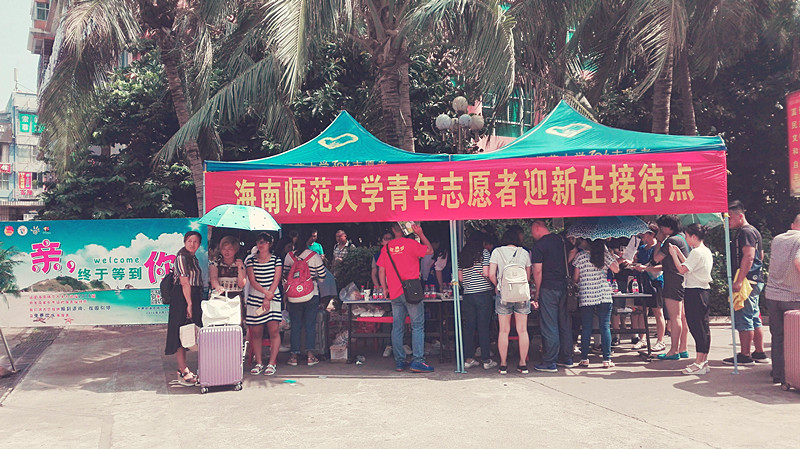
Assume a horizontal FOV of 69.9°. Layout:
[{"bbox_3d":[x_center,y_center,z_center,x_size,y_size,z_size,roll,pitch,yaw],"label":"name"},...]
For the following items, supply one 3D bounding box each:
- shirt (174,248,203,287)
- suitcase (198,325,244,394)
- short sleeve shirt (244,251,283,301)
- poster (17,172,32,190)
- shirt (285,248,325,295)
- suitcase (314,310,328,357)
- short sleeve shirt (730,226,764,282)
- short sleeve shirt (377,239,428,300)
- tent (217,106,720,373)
[{"bbox_3d":[-2.386,0.485,6.458,0.260,0.420,0.360,-3,-3,37],"label":"shirt"},{"bbox_3d":[-1.898,1.397,6.082,0.450,0.690,0.280,-1,-2,-16],"label":"suitcase"},{"bbox_3d":[-1.639,0.624,6.873,0.420,0.550,0.280,-2,-2,-5],"label":"short sleeve shirt"},{"bbox_3d":[-39.308,-4.528,60.000,1.350,1.850,0.060,0,-3,-37],"label":"poster"},{"bbox_3d":[-1.205,0.612,7.301,0.480,0.580,0.320,-2,-2,5],"label":"shirt"},{"bbox_3d":[-1.152,1.455,7.537,0.400,0.630,0.260,-2,-2,-3],"label":"suitcase"},{"bbox_3d":[4.017,0.335,6.617,0.300,0.630,0.440,-3,-2,25],"label":"short sleeve shirt"},{"bbox_3d":[0.029,0.527,6.697,0.540,0.670,0.340,-3,-2,18],"label":"short sleeve shirt"},{"bbox_3d":[0.785,0.034,7.981,5.940,3.370,2.995,-2,-2,7],"label":"tent"}]

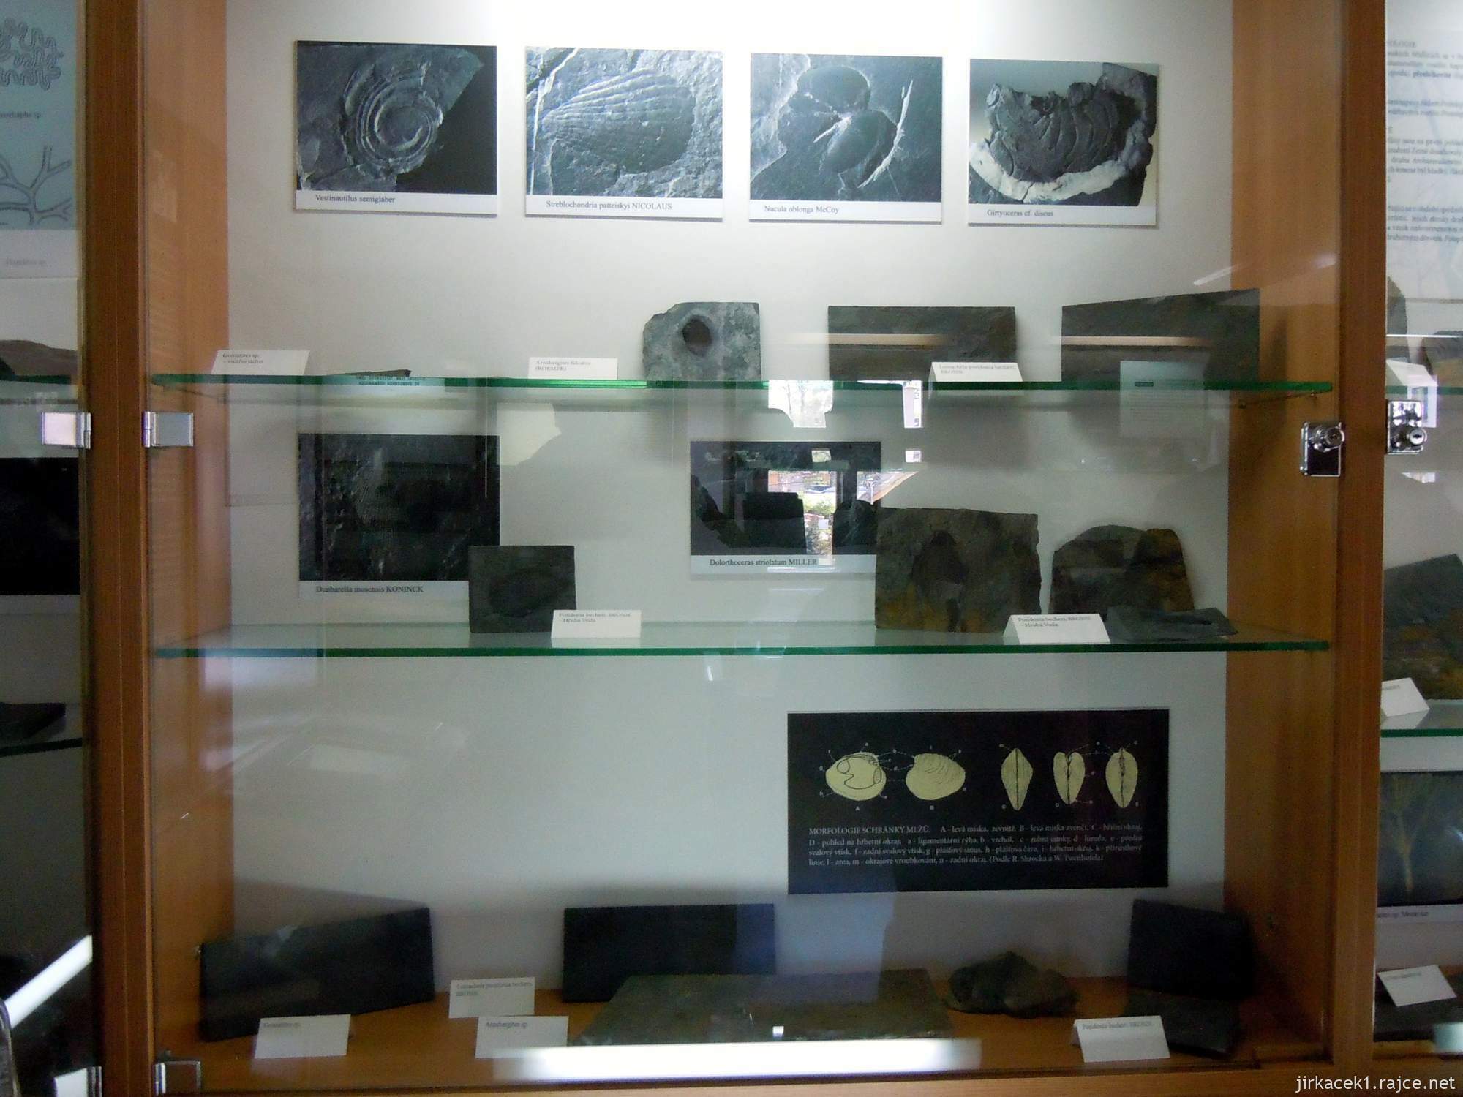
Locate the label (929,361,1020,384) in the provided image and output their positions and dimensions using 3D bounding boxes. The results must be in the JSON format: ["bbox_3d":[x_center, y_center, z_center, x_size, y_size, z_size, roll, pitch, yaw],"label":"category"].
[{"bbox_3d":[0.236,-0.168,1.230,0.083,0.025,0.057,0,1,-4],"label":"label"}]

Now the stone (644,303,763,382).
[{"bbox_3d":[-0.027,-0.183,1.174,0.107,0.085,0.026,0,-12,-4],"label":"stone"}]

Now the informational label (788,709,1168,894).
[{"bbox_3d":[0.241,0.244,1.233,0.374,0.176,0.010,0,1,-4],"label":"informational label"}]

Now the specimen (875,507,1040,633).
[{"bbox_3d":[0.237,0.024,1.327,0.167,0.129,0.023,0,-12,12],"label":"specimen"}]

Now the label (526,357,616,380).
[{"bbox_3d":[-0.137,-0.152,1.097,0.075,0.027,0.035,0,1,-4],"label":"label"}]

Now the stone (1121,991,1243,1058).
[{"bbox_3d":[0.448,0.479,1.280,0.107,0.012,0.128,1,2,24],"label":"stone"}]

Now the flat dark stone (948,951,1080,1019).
[{"bbox_3d":[0.299,0.456,1.356,0.129,0.053,0.085,0,1,-4],"label":"flat dark stone"}]

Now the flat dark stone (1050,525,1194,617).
[{"bbox_3d":[0.418,0.031,1.368,0.151,0.114,0.021,0,-15,2],"label":"flat dark stone"}]

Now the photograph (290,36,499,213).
[{"bbox_3d":[-0.353,-0.445,1.346,0.210,0.177,0.004,0,1,-4],"label":"photograph"}]

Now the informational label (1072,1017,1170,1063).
[{"bbox_3d":[0.329,0.413,1.075,0.075,0.027,0.035,0,1,-9],"label":"informational label"}]

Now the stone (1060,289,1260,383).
[{"bbox_3d":[0.455,-0.211,1.347,0.197,0.111,0.020,1,-7,20],"label":"stone"}]

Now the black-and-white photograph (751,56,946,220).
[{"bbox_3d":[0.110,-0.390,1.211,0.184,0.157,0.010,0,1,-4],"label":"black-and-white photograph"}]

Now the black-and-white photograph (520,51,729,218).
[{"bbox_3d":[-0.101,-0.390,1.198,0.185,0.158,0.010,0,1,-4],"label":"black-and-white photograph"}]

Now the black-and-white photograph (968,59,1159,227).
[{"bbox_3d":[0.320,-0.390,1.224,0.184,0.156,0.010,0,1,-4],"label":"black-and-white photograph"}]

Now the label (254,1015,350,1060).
[{"bbox_3d":[-0.363,0.413,1.081,0.075,0.027,0.035,0,1,-5],"label":"label"}]

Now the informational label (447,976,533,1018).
[{"bbox_3d":[-0.251,0.469,1.334,0.087,0.029,0.050,0,1,-4],"label":"informational label"}]

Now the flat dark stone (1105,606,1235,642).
[{"bbox_3d":[0.388,0.065,1.129,0.110,0.023,0.078,0,1,-4],"label":"flat dark stone"}]

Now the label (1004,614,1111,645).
[{"bbox_3d":[0.307,0.074,1.198,0.084,0.025,0.059,0,1,-4],"label":"label"}]

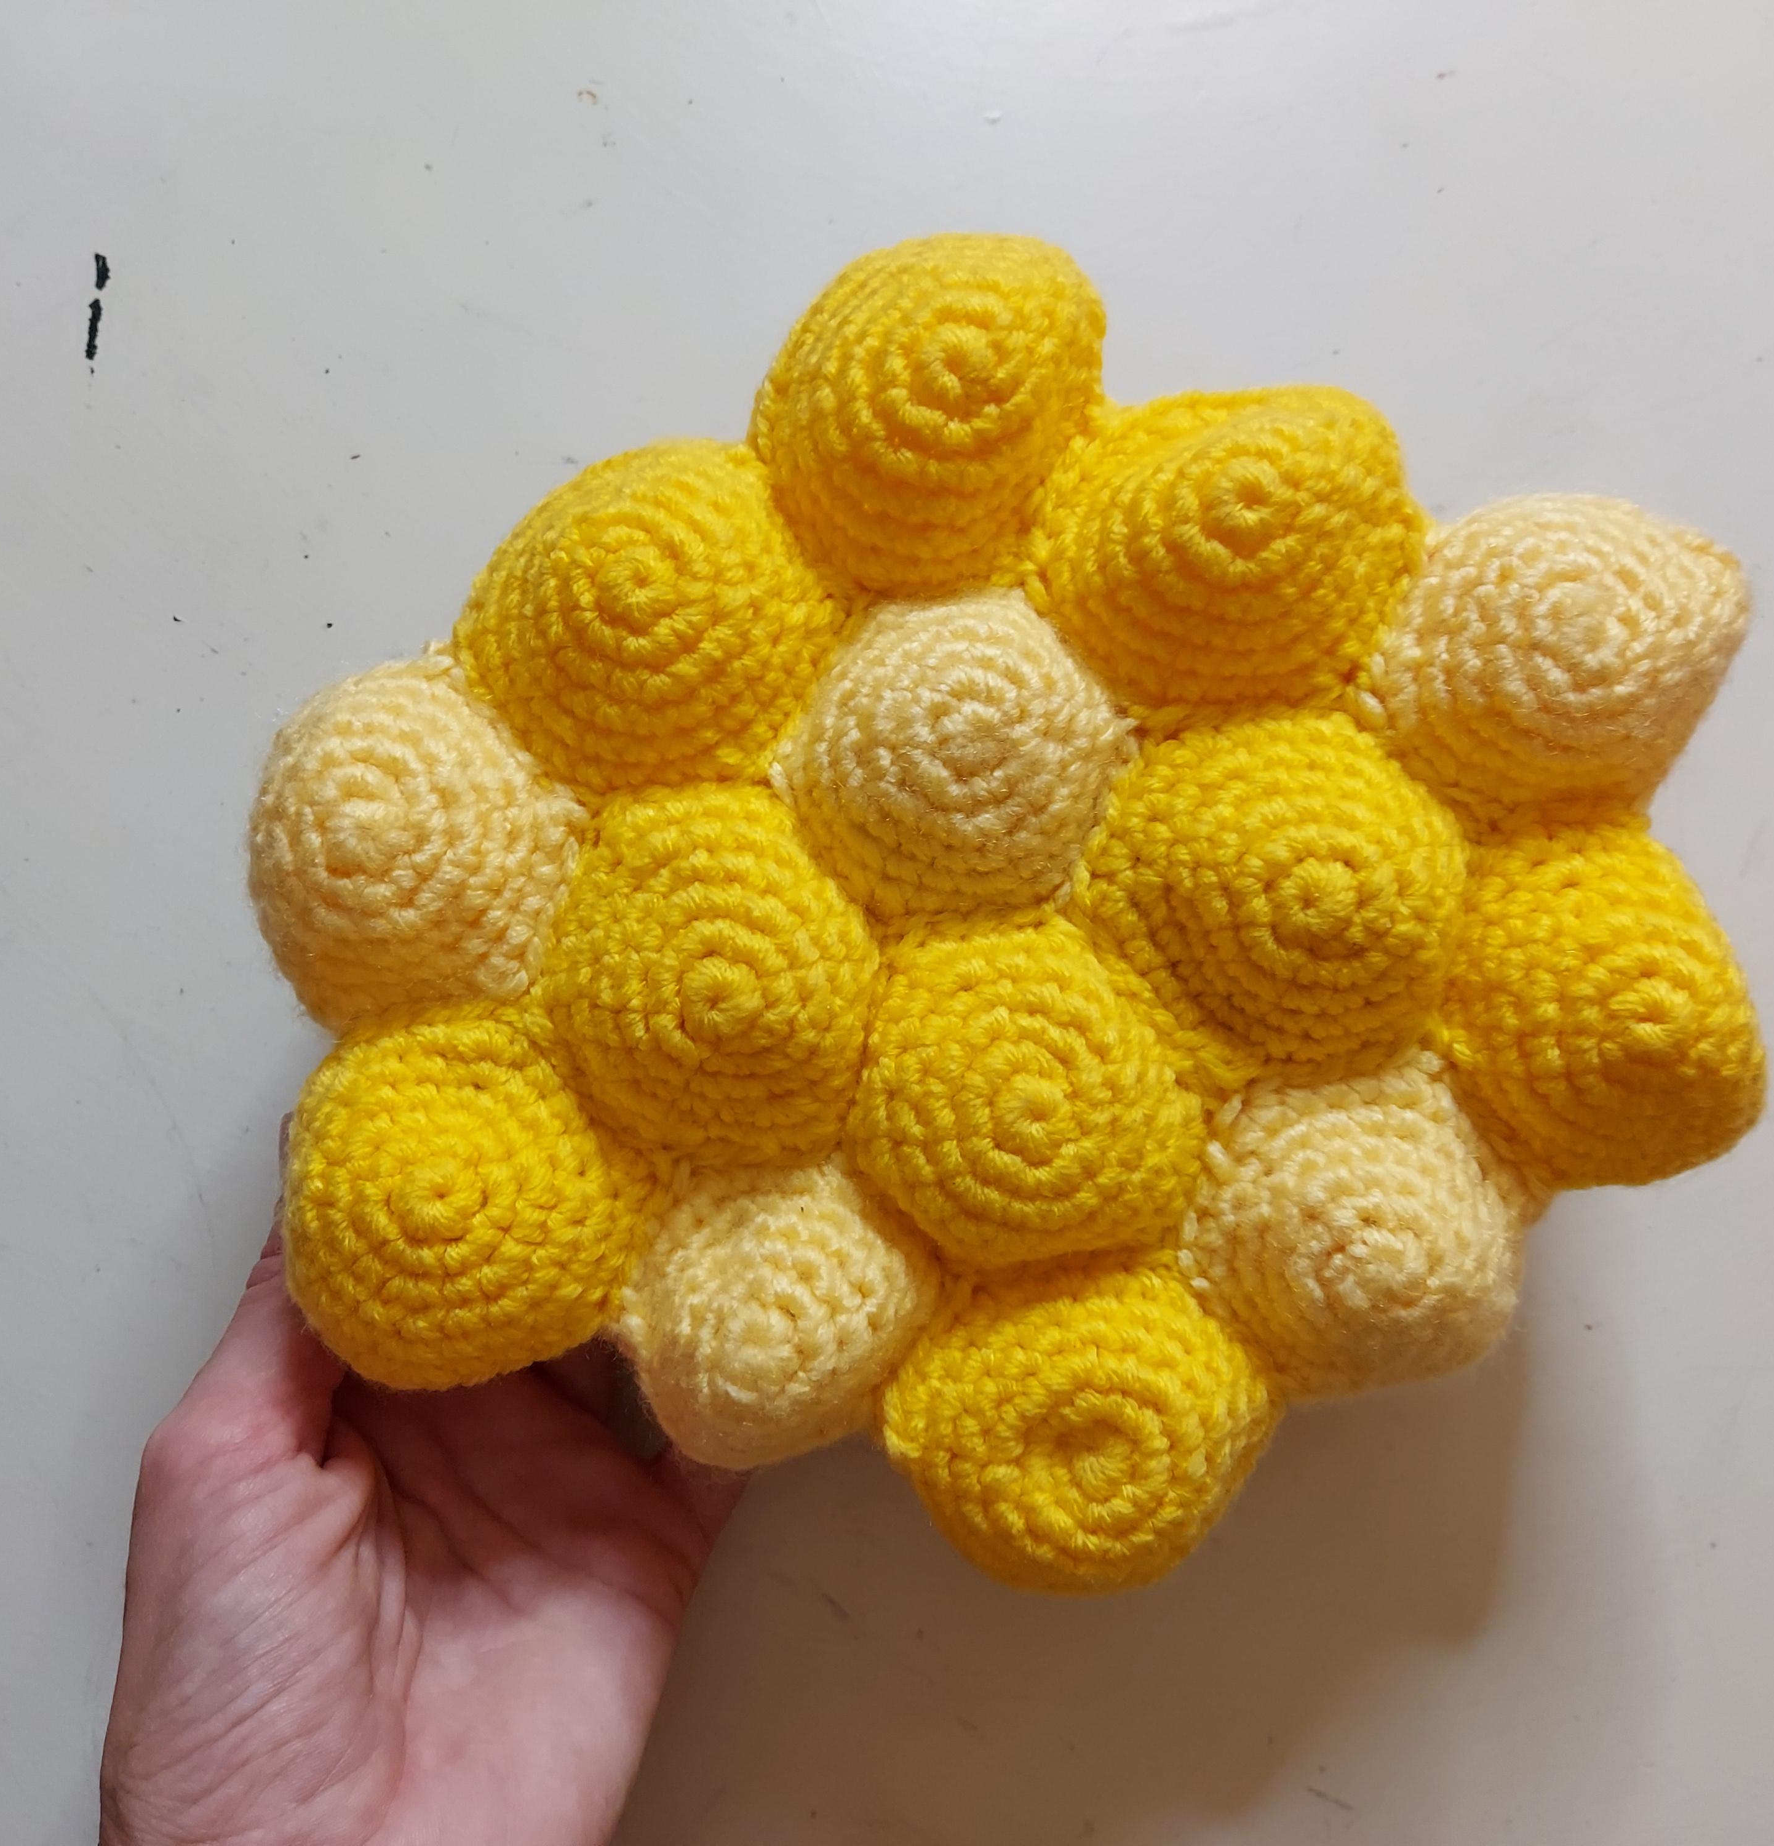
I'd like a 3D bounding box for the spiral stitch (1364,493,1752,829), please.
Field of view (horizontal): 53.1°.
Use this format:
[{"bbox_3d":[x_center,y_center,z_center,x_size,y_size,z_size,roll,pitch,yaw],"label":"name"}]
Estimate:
[{"bbox_3d":[0.109,-0.043,0.292,0.059,0.037,0.056,0,87,-2],"label":"spiral stitch"}]

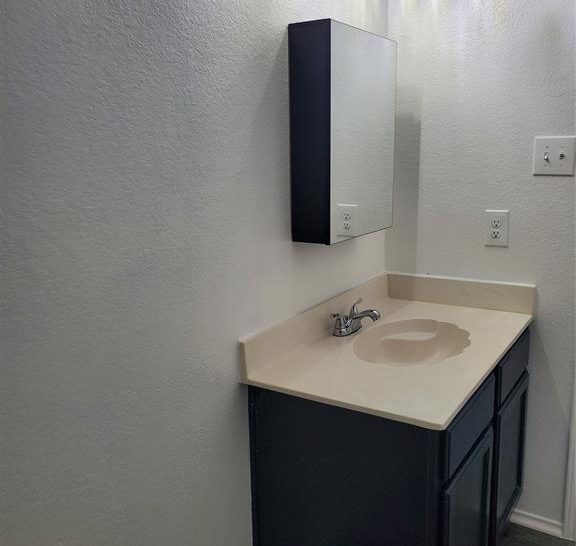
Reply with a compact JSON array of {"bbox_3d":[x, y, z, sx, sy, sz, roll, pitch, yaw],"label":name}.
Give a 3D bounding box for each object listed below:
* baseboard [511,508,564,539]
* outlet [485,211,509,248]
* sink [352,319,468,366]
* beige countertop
[{"bbox_3d":[0.904,0.914,2.123,0.192,0.062,0.013,6,14,33],"label":"baseboard"},{"bbox_3d":[0.724,-0.152,1.998,0.079,0.125,0.008,6,14,33],"label":"outlet"},{"bbox_3d":[0.385,0.270,1.777,0.325,0.130,0.470,6,14,33],"label":"sink"},{"bbox_3d":[0.359,0.169,1.745,0.548,0.114,0.942,6,14,33],"label":"beige countertop"}]

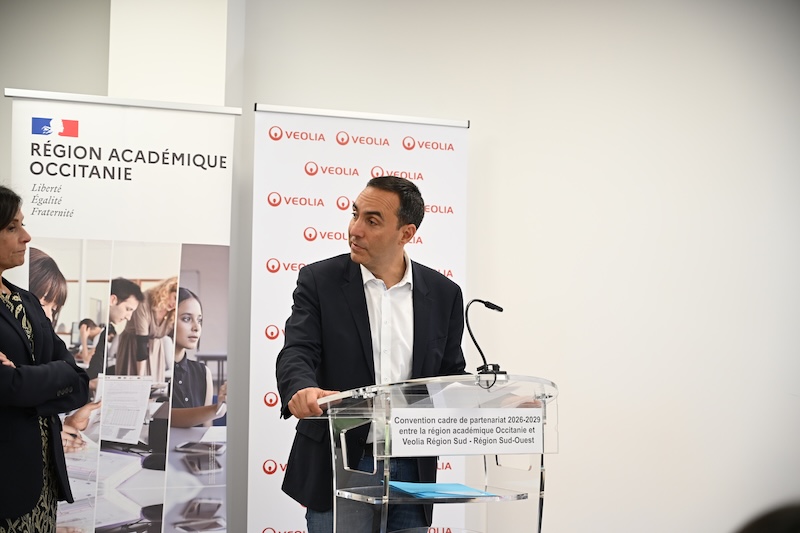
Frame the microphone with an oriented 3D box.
[{"bbox_3d":[0.230,0.188,4.180,0.105,0.200,0.075,2,-5,-17],"label":"microphone"}]

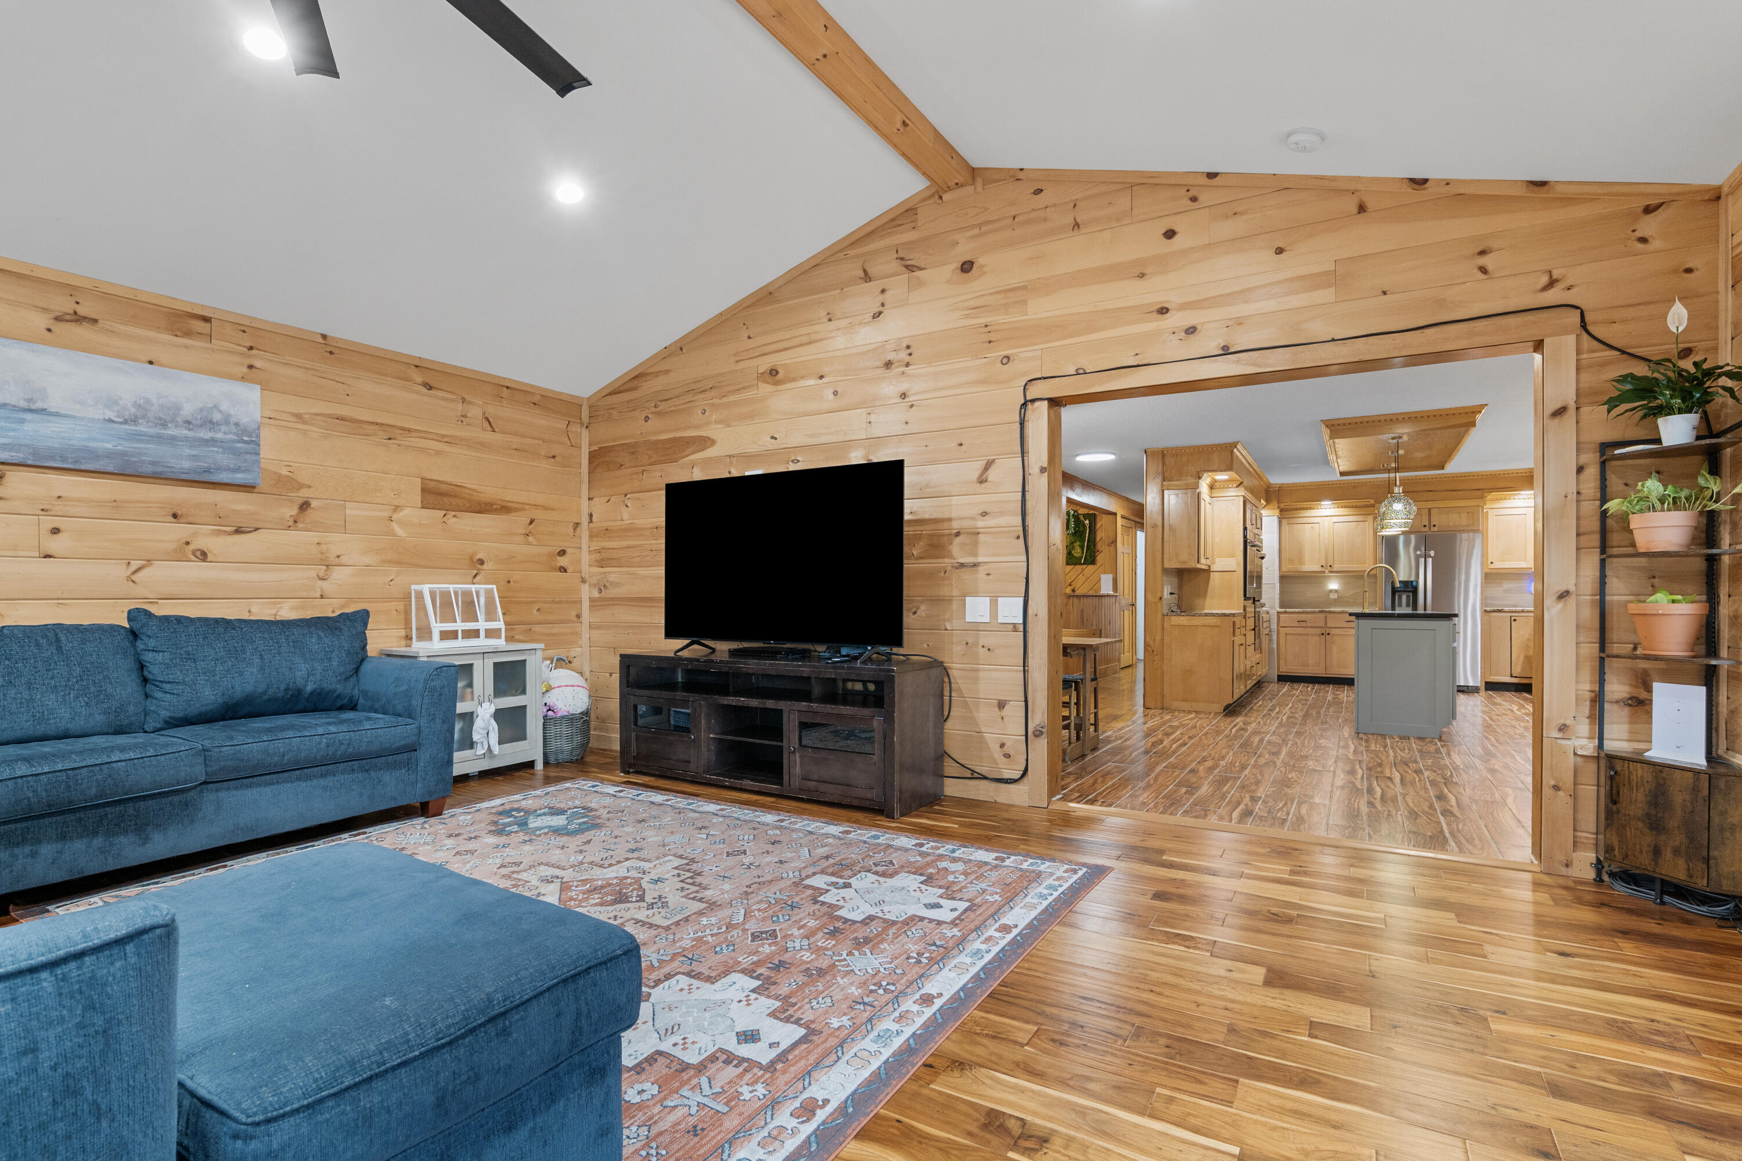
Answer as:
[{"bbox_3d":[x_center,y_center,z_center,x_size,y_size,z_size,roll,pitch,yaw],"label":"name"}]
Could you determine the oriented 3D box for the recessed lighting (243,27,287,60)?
[{"bbox_3d":[-1.958,-1.734,2.502,0.140,0.030,0.140,-20,-11,28],"label":"recessed lighting"}]

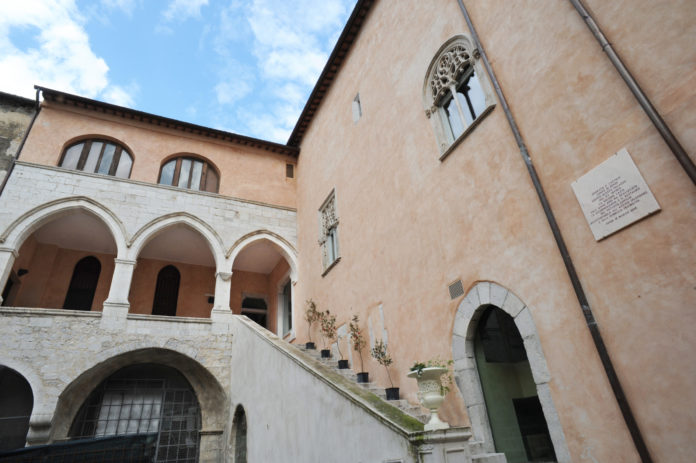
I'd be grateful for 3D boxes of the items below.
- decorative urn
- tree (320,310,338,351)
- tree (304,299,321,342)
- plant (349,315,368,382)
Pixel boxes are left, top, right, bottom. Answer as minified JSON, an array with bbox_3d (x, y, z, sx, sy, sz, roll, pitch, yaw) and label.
[{"bbox_3d":[0.860,1.708,3.938,0.414,0.544,0.414,-4,-29,-2],"label":"decorative urn"},{"bbox_3d":[-0.544,2.773,10.799,0.508,1.202,0.513,-4,-29,-2],"label":"tree"},{"bbox_3d":[-1.137,2.841,12.368,0.389,1.419,0.407,9,-33,-24],"label":"tree"},{"bbox_3d":[0.261,2.744,9.104,0.301,1.575,0.315,9,-33,-24],"label":"plant"}]

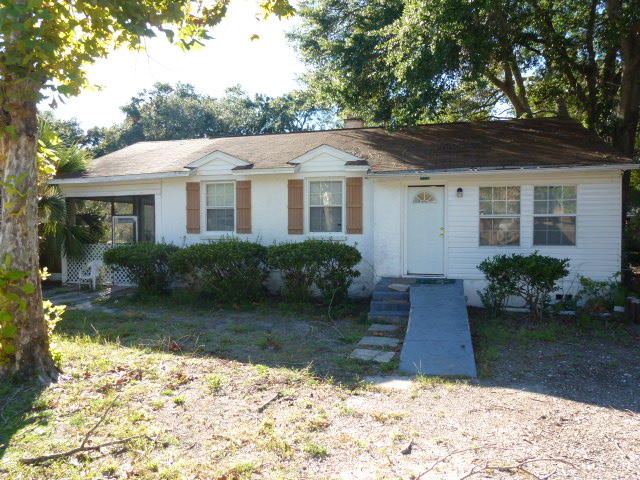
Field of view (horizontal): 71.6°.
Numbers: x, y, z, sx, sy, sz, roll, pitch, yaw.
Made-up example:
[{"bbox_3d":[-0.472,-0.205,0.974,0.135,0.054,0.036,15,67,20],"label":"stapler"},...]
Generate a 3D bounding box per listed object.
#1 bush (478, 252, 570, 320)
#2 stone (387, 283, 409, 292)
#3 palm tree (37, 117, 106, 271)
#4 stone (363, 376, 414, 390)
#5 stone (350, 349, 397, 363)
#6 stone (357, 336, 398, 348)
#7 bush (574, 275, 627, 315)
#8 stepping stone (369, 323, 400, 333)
[{"bbox_3d":[4.150,0.943,9.000,1.820,1.360,1.250,0,2,14],"label":"bush"},{"bbox_3d":[1.650,0.985,9.200,0.450,0.080,0.400,0,2,15],"label":"stone"},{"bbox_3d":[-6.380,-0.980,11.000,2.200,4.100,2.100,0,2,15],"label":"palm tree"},{"bbox_3d":[0.826,1.755,5.400,0.600,0.050,0.420,0,2,12],"label":"stone"},{"bbox_3d":[0.764,1.700,6.430,0.590,0.050,0.430,0,2,17],"label":"stone"},{"bbox_3d":[0.965,1.660,7.130,0.600,0.050,0.440,0,2,15],"label":"stone"},{"bbox_3d":[5.660,1.100,8.950,1.050,0.820,0.800,0,2,14],"label":"bush"},{"bbox_3d":[1.160,1.610,8.000,0.500,0.050,0.400,0,2,15],"label":"stepping stone"}]

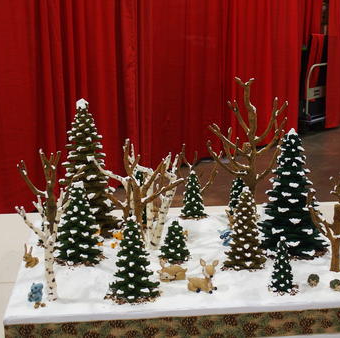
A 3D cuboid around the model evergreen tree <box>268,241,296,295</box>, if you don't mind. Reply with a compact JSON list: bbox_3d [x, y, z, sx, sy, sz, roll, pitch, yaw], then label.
[{"bbox_3d":[0.286,0.237,1.625,0.070,0.134,0.070,-1,14,-5],"label":"model evergreen tree"}]

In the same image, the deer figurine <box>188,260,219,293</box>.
[{"bbox_3d":[0.083,0.262,1.644,0.071,0.075,0.048,7,16,24],"label":"deer figurine"}]

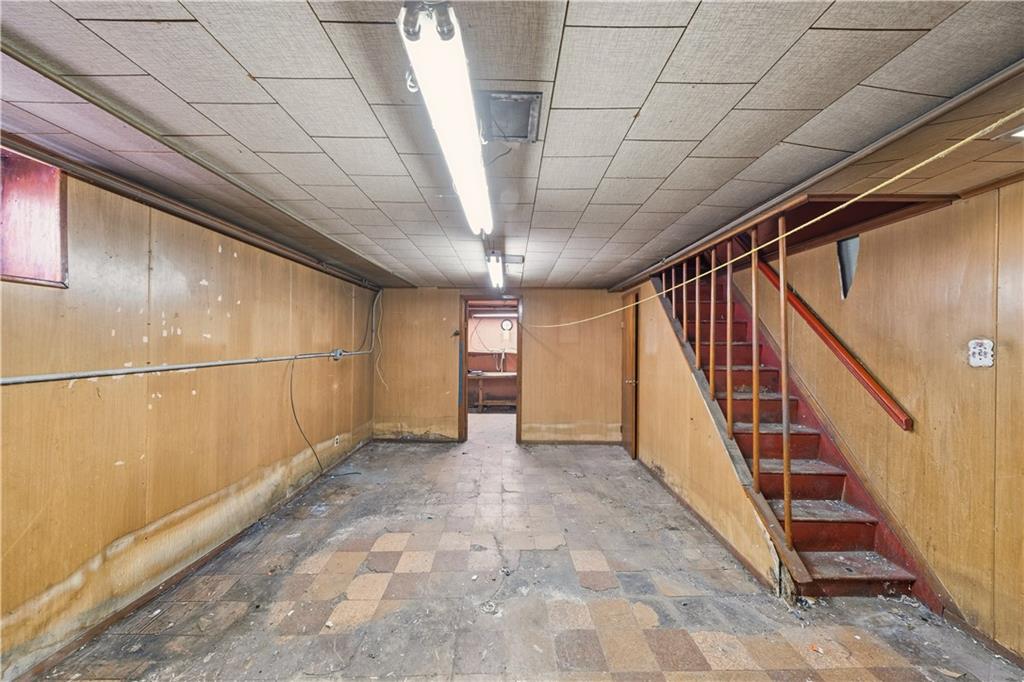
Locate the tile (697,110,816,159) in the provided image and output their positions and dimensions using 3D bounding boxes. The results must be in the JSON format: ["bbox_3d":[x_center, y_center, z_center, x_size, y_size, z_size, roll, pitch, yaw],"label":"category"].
[{"bbox_3d":[0.893,-0.782,1.292,0.305,0.020,0.302,1,-1,0],"label":"tile"}]

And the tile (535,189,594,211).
[{"bbox_3d":[0.281,-0.780,1.889,0.305,0.020,0.302,1,-1,0],"label":"tile"}]

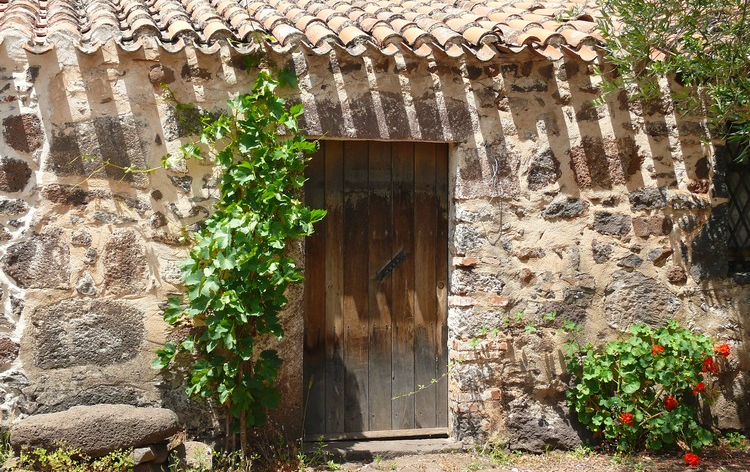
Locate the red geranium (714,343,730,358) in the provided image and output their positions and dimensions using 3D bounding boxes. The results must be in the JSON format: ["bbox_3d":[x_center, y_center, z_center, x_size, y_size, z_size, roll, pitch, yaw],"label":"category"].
[{"bbox_3d":[2.263,0.745,7.900,0.100,0.090,0.090,0,1,-16],"label":"red geranium"}]

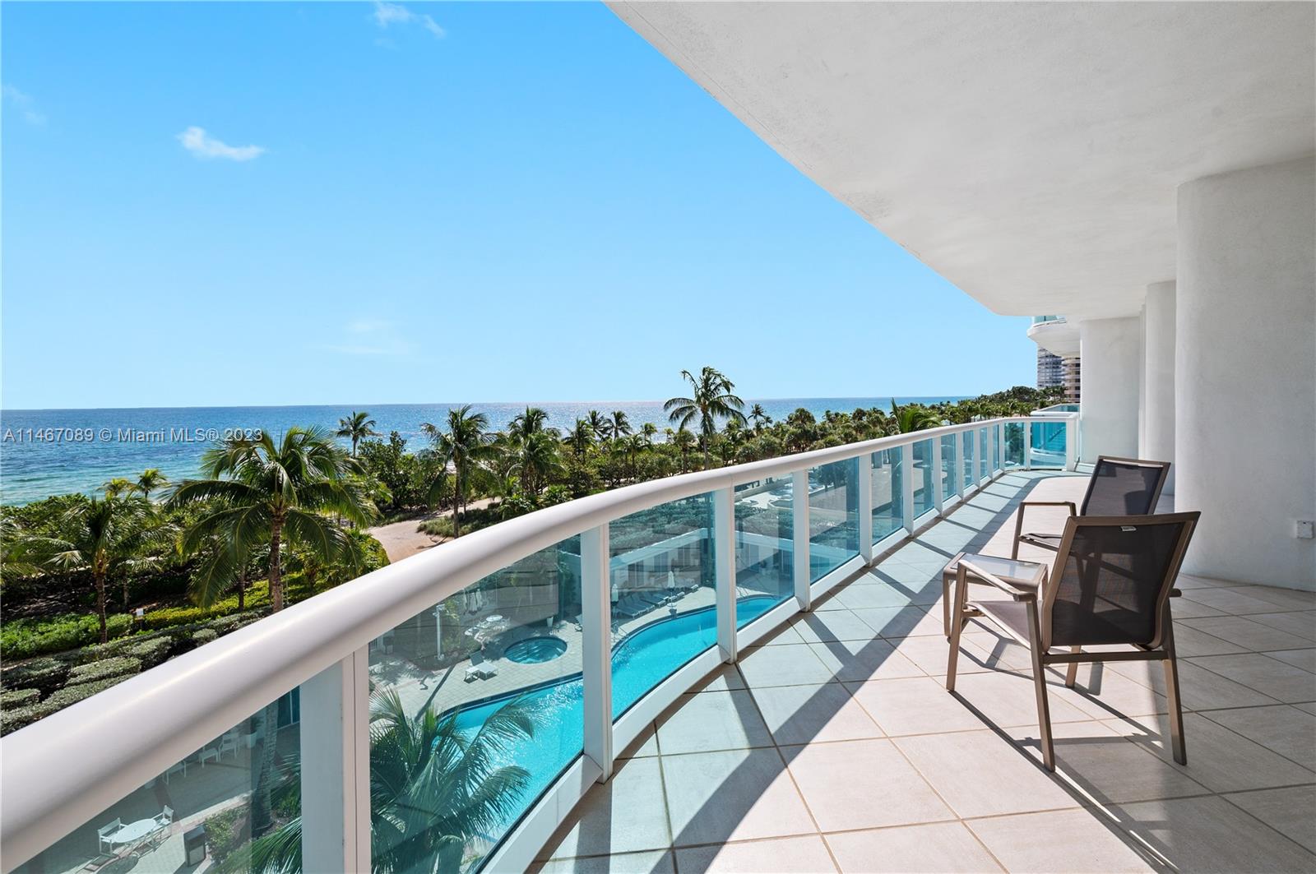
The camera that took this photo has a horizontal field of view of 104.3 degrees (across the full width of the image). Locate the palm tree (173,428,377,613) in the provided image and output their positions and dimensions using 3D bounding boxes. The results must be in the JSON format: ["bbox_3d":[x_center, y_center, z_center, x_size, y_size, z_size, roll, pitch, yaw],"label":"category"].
[{"bbox_3d":[-11.318,5.495,14.984,4.900,11.388,4.900,-4,5,-38],"label":"palm tree"}]

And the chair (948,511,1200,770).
[{"bbox_3d":[1.734,0.756,2.190,0.620,0.993,0.625,-1,4,-3],"label":"chair"}]

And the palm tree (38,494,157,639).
[{"bbox_3d":[-22.243,5.162,20.363,3.400,5.662,3.400,3,5,42],"label":"palm tree"}]

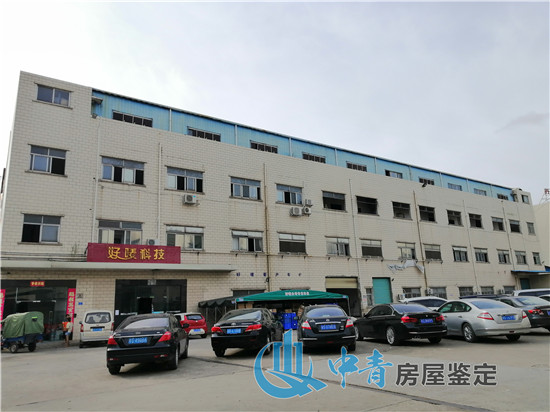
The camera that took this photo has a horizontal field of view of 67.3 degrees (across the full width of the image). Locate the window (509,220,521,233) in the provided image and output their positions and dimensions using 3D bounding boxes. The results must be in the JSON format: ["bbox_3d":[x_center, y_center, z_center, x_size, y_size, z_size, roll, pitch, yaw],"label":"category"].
[{"bbox_3d":[33.744,2.911,58.049,2.782,1.633,0.200,7,-17,-34],"label":"window"}]

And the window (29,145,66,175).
[{"bbox_3d":[-13.388,-2.666,24.409,1.818,1.495,0.180,7,-16,-34],"label":"window"}]

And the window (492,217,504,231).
[{"bbox_3d":[29.985,2.460,55.543,2.782,1.633,0.200,7,-17,-34],"label":"window"}]

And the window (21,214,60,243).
[{"bbox_3d":[-13.244,1.344,23.447,1.811,1.518,0.180,7,-16,-34],"label":"window"}]

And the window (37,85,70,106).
[{"bbox_3d":[-13.580,-6.738,25.354,1.727,1.036,0.180,7,-16,-34],"label":"window"}]

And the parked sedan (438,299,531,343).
[{"bbox_3d":[7.715,4.401,16.139,1.795,1.480,4.850,-1,-13,-5],"label":"parked sedan"}]

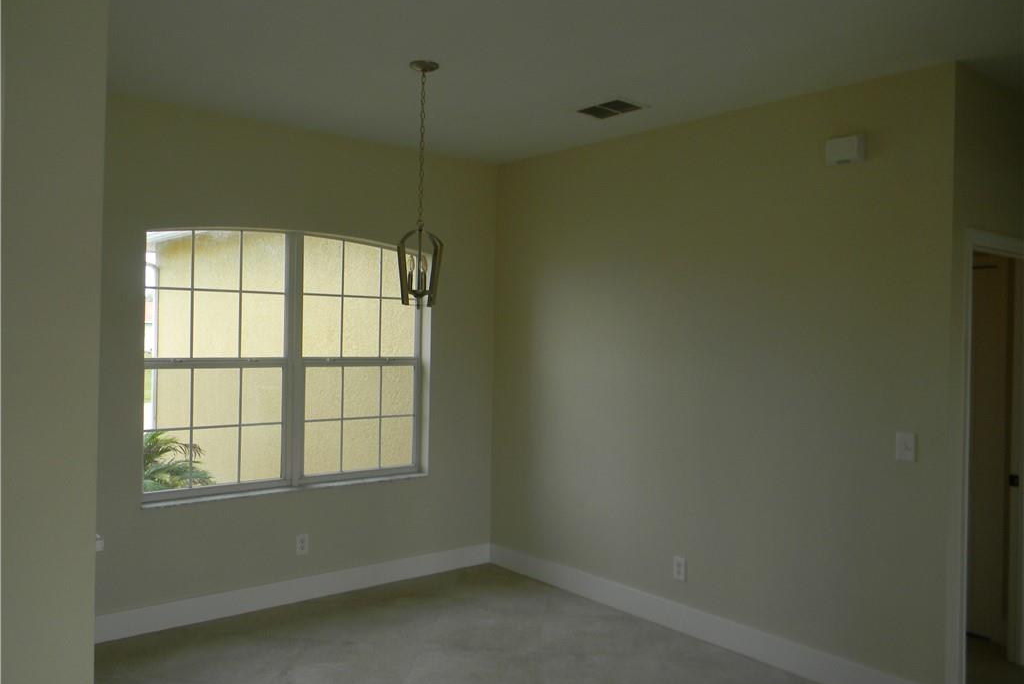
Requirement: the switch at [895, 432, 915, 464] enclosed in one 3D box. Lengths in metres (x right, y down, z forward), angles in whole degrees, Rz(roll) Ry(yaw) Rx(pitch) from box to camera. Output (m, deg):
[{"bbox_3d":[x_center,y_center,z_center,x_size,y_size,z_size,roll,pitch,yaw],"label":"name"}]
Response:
[{"bbox_3d":[1.714,0.458,3.613,0.014,0.123,0.080,0,1,-40],"label":"switch"}]

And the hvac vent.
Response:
[{"bbox_3d":[0.516,-1.217,4.365,0.225,0.025,0.315,0,1,-40],"label":"hvac vent"}]

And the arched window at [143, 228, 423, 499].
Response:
[{"bbox_3d":[-1.284,0.117,4.998,1.803,1.528,0.100,0,1,-40],"label":"arched window"}]

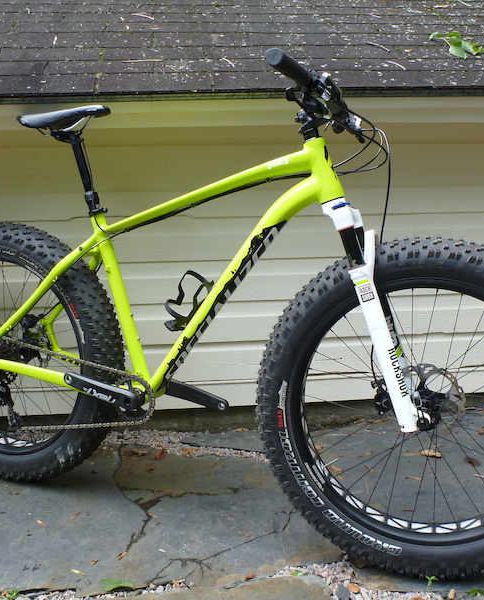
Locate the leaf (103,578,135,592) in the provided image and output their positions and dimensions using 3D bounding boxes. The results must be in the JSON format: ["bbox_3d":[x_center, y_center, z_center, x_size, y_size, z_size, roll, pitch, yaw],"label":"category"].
[{"bbox_3d":[-0.261,0.605,1.366,0.064,0.016,0.040,0,9,0],"label":"leaf"}]

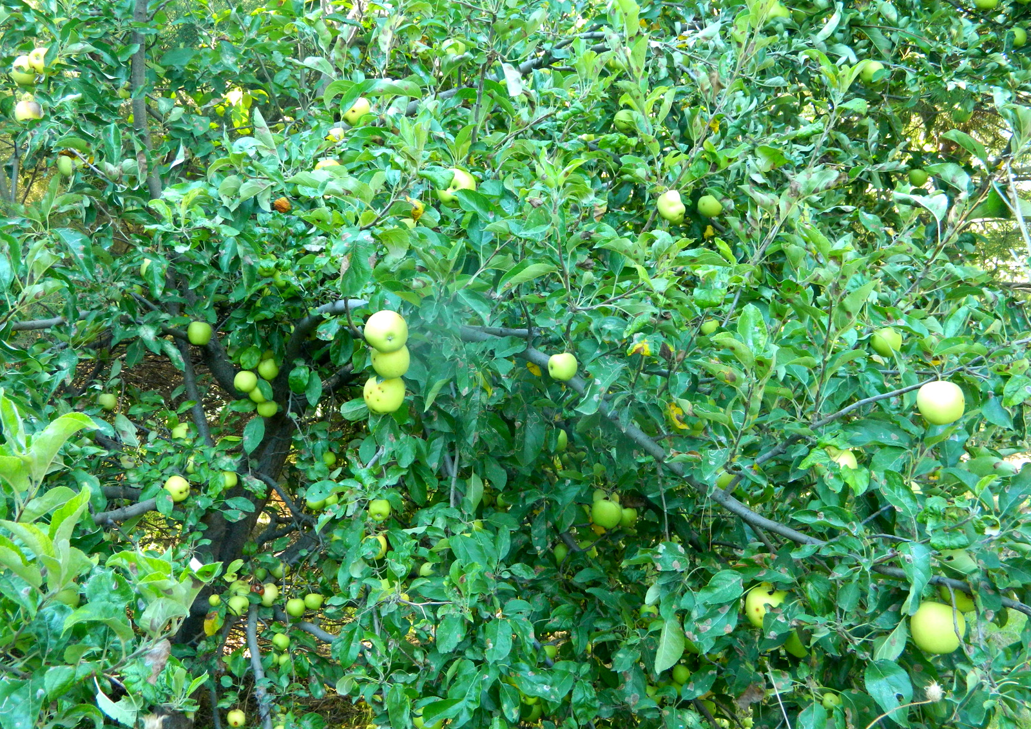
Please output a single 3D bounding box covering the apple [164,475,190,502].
[{"bbox_3d":[-0.775,0.284,2.800,0.060,0.059,0.060,0,8,0],"label":"apple"}]

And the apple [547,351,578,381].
[{"bbox_3d":[0.093,0.004,2.420,0.059,0.057,0.059,0,8,0],"label":"apple"}]

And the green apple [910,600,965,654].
[{"bbox_3d":[0.518,0.323,1.500,0.067,0.064,0.067,0,8,0],"label":"green apple"}]

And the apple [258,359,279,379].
[{"bbox_3d":[-0.657,0.013,3.250,0.057,0.056,0.057,0,8,0],"label":"apple"}]

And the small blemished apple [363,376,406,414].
[{"bbox_3d":[-0.202,0.045,1.880,0.064,0.059,0.064,0,8,0],"label":"small blemished apple"}]

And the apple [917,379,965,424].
[{"bbox_3d":[0.589,0.052,1.690,0.066,0.061,0.066,0,8,0],"label":"apple"}]

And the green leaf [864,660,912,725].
[{"bbox_3d":[0.449,0.396,1.470,0.055,0.092,0.020,-30,-22,-3],"label":"green leaf"}]

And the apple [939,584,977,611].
[{"bbox_3d":[0.690,0.355,1.900,0.061,0.057,0.061,0,8,0],"label":"apple"}]

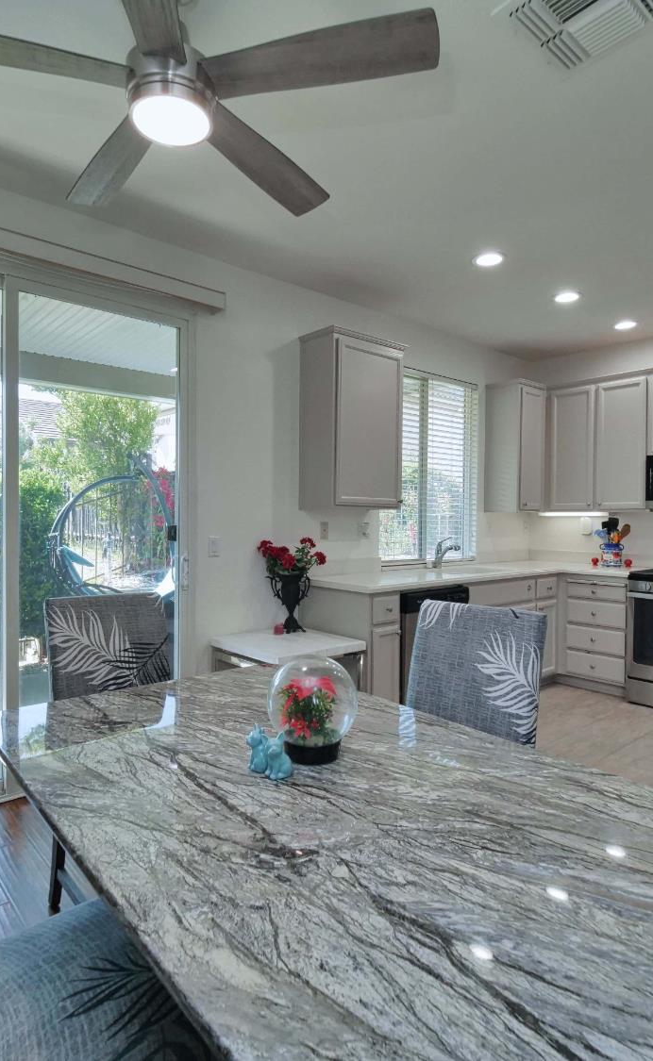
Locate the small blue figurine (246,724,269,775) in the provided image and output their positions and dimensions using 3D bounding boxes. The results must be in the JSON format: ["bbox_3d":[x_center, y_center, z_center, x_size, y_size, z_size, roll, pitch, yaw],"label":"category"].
[{"bbox_3d":[-0.153,0.475,1.268,0.056,0.103,0.046,0,1,6],"label":"small blue figurine"}]

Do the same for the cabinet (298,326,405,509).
[{"bbox_3d":[0.174,-0.682,3.763,0.617,1.090,0.340,-1,1,-40],"label":"cabinet"}]

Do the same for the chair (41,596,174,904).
[{"bbox_3d":[-0.631,0.758,1.946,0.470,1.030,0.600,-1,1,-40],"label":"chair"}]

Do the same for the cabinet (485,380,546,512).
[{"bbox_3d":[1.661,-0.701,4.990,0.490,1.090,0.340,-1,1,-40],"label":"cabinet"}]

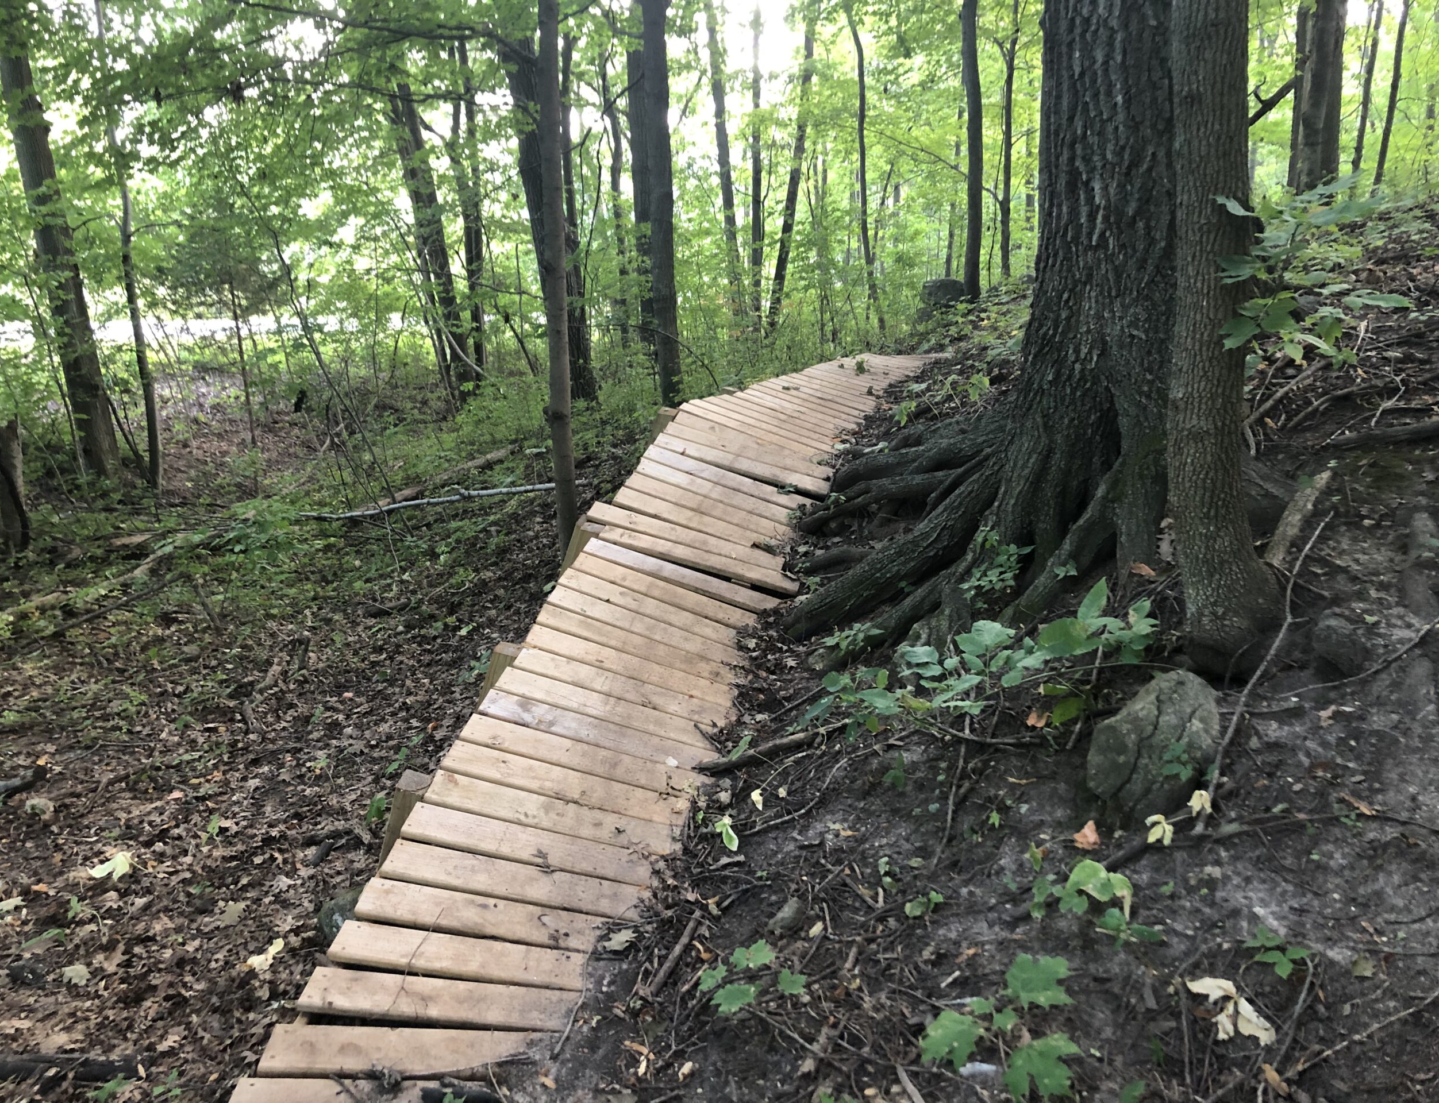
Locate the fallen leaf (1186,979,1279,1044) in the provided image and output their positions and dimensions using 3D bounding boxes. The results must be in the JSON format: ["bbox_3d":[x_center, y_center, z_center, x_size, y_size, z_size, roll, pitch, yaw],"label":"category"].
[{"bbox_3d":[0.774,0.696,1.800,0.125,0.030,0.095,-12,21,3],"label":"fallen leaf"}]

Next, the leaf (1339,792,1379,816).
[{"bbox_3d":[1.397,0.551,2.600,0.045,0.025,0.110,-4,16,-12],"label":"leaf"}]

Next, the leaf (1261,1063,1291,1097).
[{"bbox_3d":[0.780,0.741,1.670,0.023,0.015,0.055,-22,23,-23],"label":"leaf"}]

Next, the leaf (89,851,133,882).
[{"bbox_3d":[-1.815,0.941,3.550,0.120,0.045,0.090,6,16,-2],"label":"leaf"}]

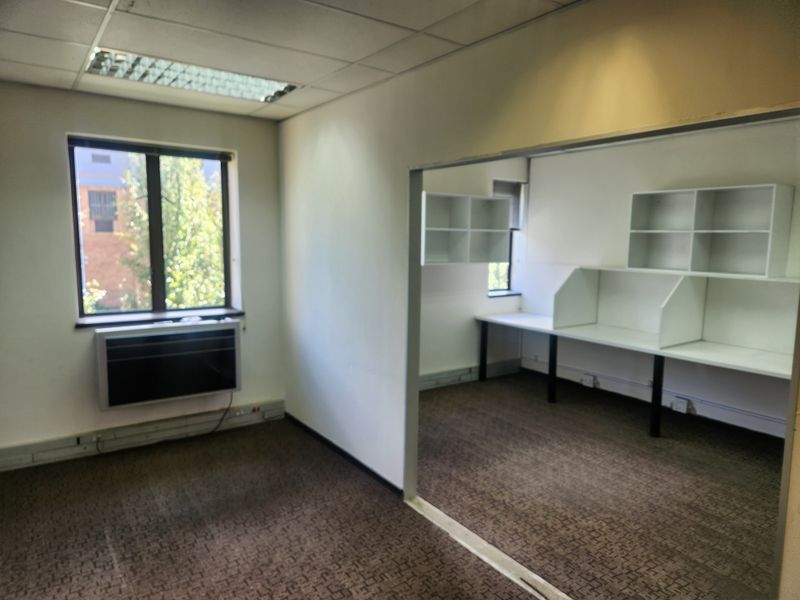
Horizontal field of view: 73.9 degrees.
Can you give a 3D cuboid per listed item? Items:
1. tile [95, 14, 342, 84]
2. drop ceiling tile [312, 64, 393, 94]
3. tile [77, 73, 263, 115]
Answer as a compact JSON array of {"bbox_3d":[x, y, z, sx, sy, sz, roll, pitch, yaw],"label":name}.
[{"bbox_3d":[-0.933,-1.338,2.879,1.200,0.025,0.600,-4,9,-36],"label":"tile"},{"bbox_3d":[-0.324,-1.385,3.326,0.314,0.025,0.600,-4,9,-36],"label":"drop ceiling tile"},{"bbox_3d":[-1.593,-1.454,3.765,1.200,0.025,0.492,-4,9,-36],"label":"tile"}]

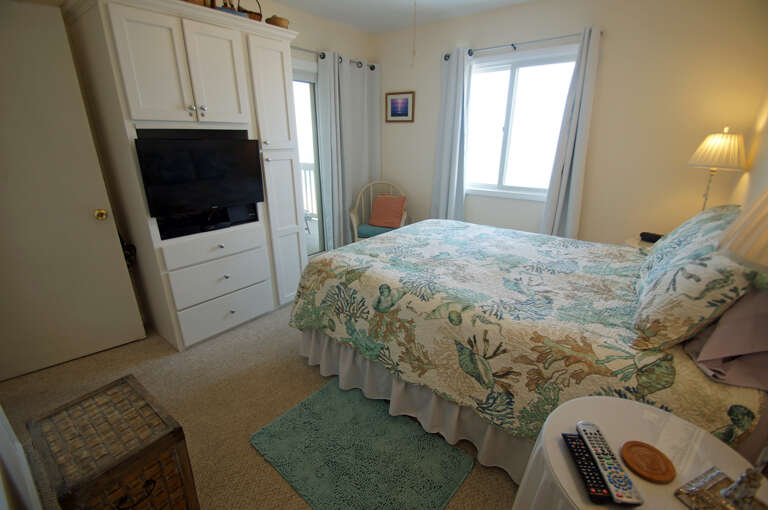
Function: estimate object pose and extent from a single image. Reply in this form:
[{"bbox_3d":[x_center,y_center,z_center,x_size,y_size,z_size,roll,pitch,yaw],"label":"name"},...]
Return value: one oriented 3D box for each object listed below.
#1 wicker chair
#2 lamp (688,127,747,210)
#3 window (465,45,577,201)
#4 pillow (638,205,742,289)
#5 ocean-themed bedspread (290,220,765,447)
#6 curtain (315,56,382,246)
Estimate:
[{"bbox_3d":[-0.059,-0.486,4.250,0.680,0.900,0.620,0,19,0],"label":"wicker chair"},{"bbox_3d":[2.422,-0.487,2.388,0.320,0.870,0.320,15,23,36],"label":"lamp"},{"bbox_3d":[1.434,-1.409,3.644,1.180,1.530,0.100,15,23,36],"label":"window"},{"bbox_3d":[1.694,-0.051,1.756,0.680,0.460,0.160,-22,71,-48],"label":"pillow"},{"bbox_3d":[0.702,0.219,2.042,2.020,0.440,1.660,15,23,36],"label":"ocean-themed bedspread"},{"bbox_3d":[-0.399,-1.300,4.336,0.130,2.360,1.020,15,23,36],"label":"curtain"}]

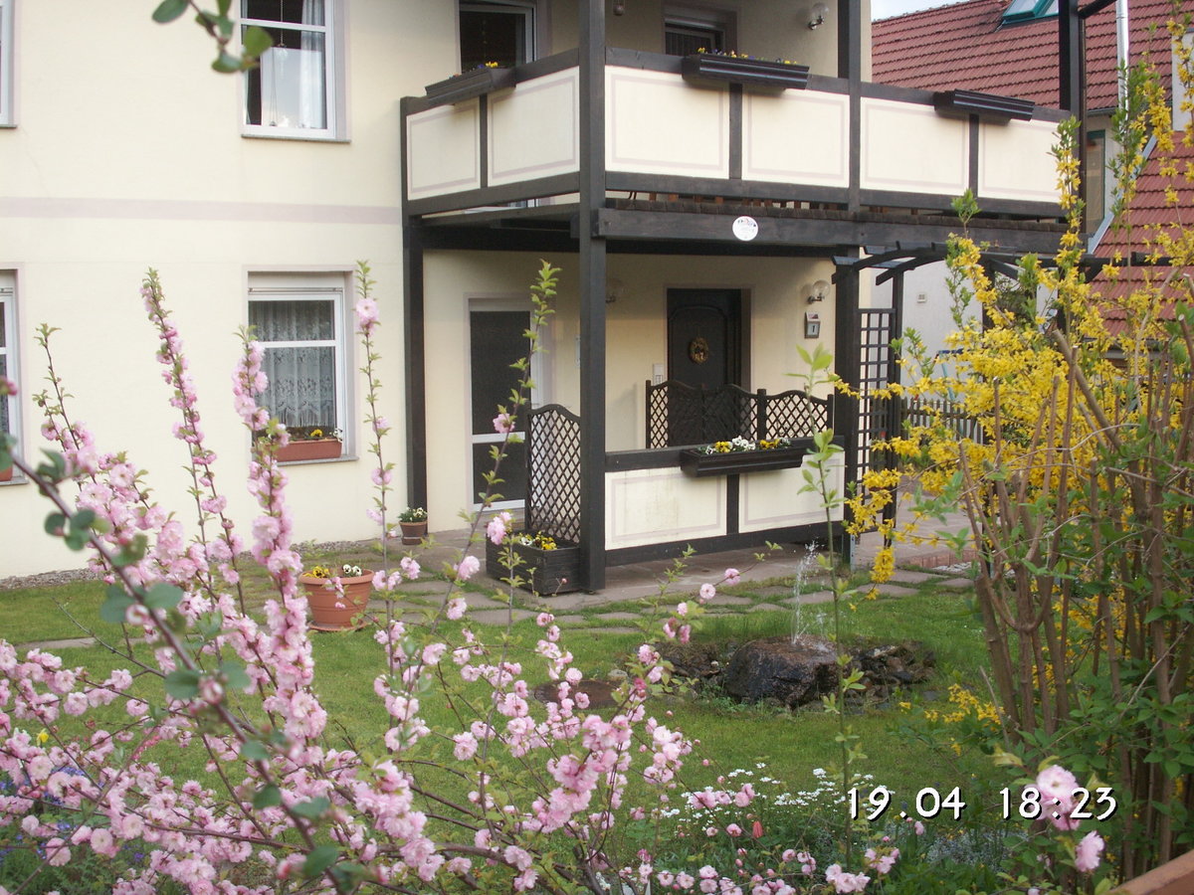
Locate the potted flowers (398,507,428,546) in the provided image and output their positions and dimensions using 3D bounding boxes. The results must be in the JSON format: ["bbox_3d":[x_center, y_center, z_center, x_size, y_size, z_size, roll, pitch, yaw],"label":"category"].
[{"bbox_3d":[-1.630,0.692,11.300,0.260,0.330,0.260,0,7,0],"label":"potted flowers"}]

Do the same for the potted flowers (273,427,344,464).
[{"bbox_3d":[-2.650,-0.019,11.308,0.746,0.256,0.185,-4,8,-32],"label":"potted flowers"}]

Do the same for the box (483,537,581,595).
[{"bbox_3d":[-0.464,0.837,9.505,0.346,0.330,0.903,-4,8,-32],"label":"box"}]

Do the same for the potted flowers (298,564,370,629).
[{"bbox_3d":[-1.740,1.026,8.520,0.500,0.340,0.500,0,7,0],"label":"potted flowers"}]

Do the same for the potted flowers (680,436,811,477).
[{"bbox_3d":[1.117,0.057,9.650,1.025,0.256,0.223,-4,8,-32],"label":"potted flowers"}]

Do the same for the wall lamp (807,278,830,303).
[{"bbox_3d":[2.401,-1.693,13.873,0.190,0.270,0.270,-4,8,-32],"label":"wall lamp"}]

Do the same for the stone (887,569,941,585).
[{"bbox_3d":[2.465,1.040,10.022,0.440,0.050,0.400,4,8,28],"label":"stone"}]

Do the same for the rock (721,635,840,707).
[{"bbox_3d":[1.009,1.202,7.094,0.640,0.310,0.460,0,7,0],"label":"rock"}]

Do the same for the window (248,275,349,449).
[{"bbox_3d":[-2.583,-0.731,11.027,0.930,1.570,0.140,-4,8,-32],"label":"window"}]

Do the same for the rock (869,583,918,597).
[{"bbox_3d":[2.185,1.054,9.450,0.430,0.060,0.400,0,7,0],"label":"rock"}]

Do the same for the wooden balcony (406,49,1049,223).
[{"bbox_3d":[1.261,-2.585,11.431,5.061,0.987,3.192,-4,8,-32],"label":"wooden balcony"}]

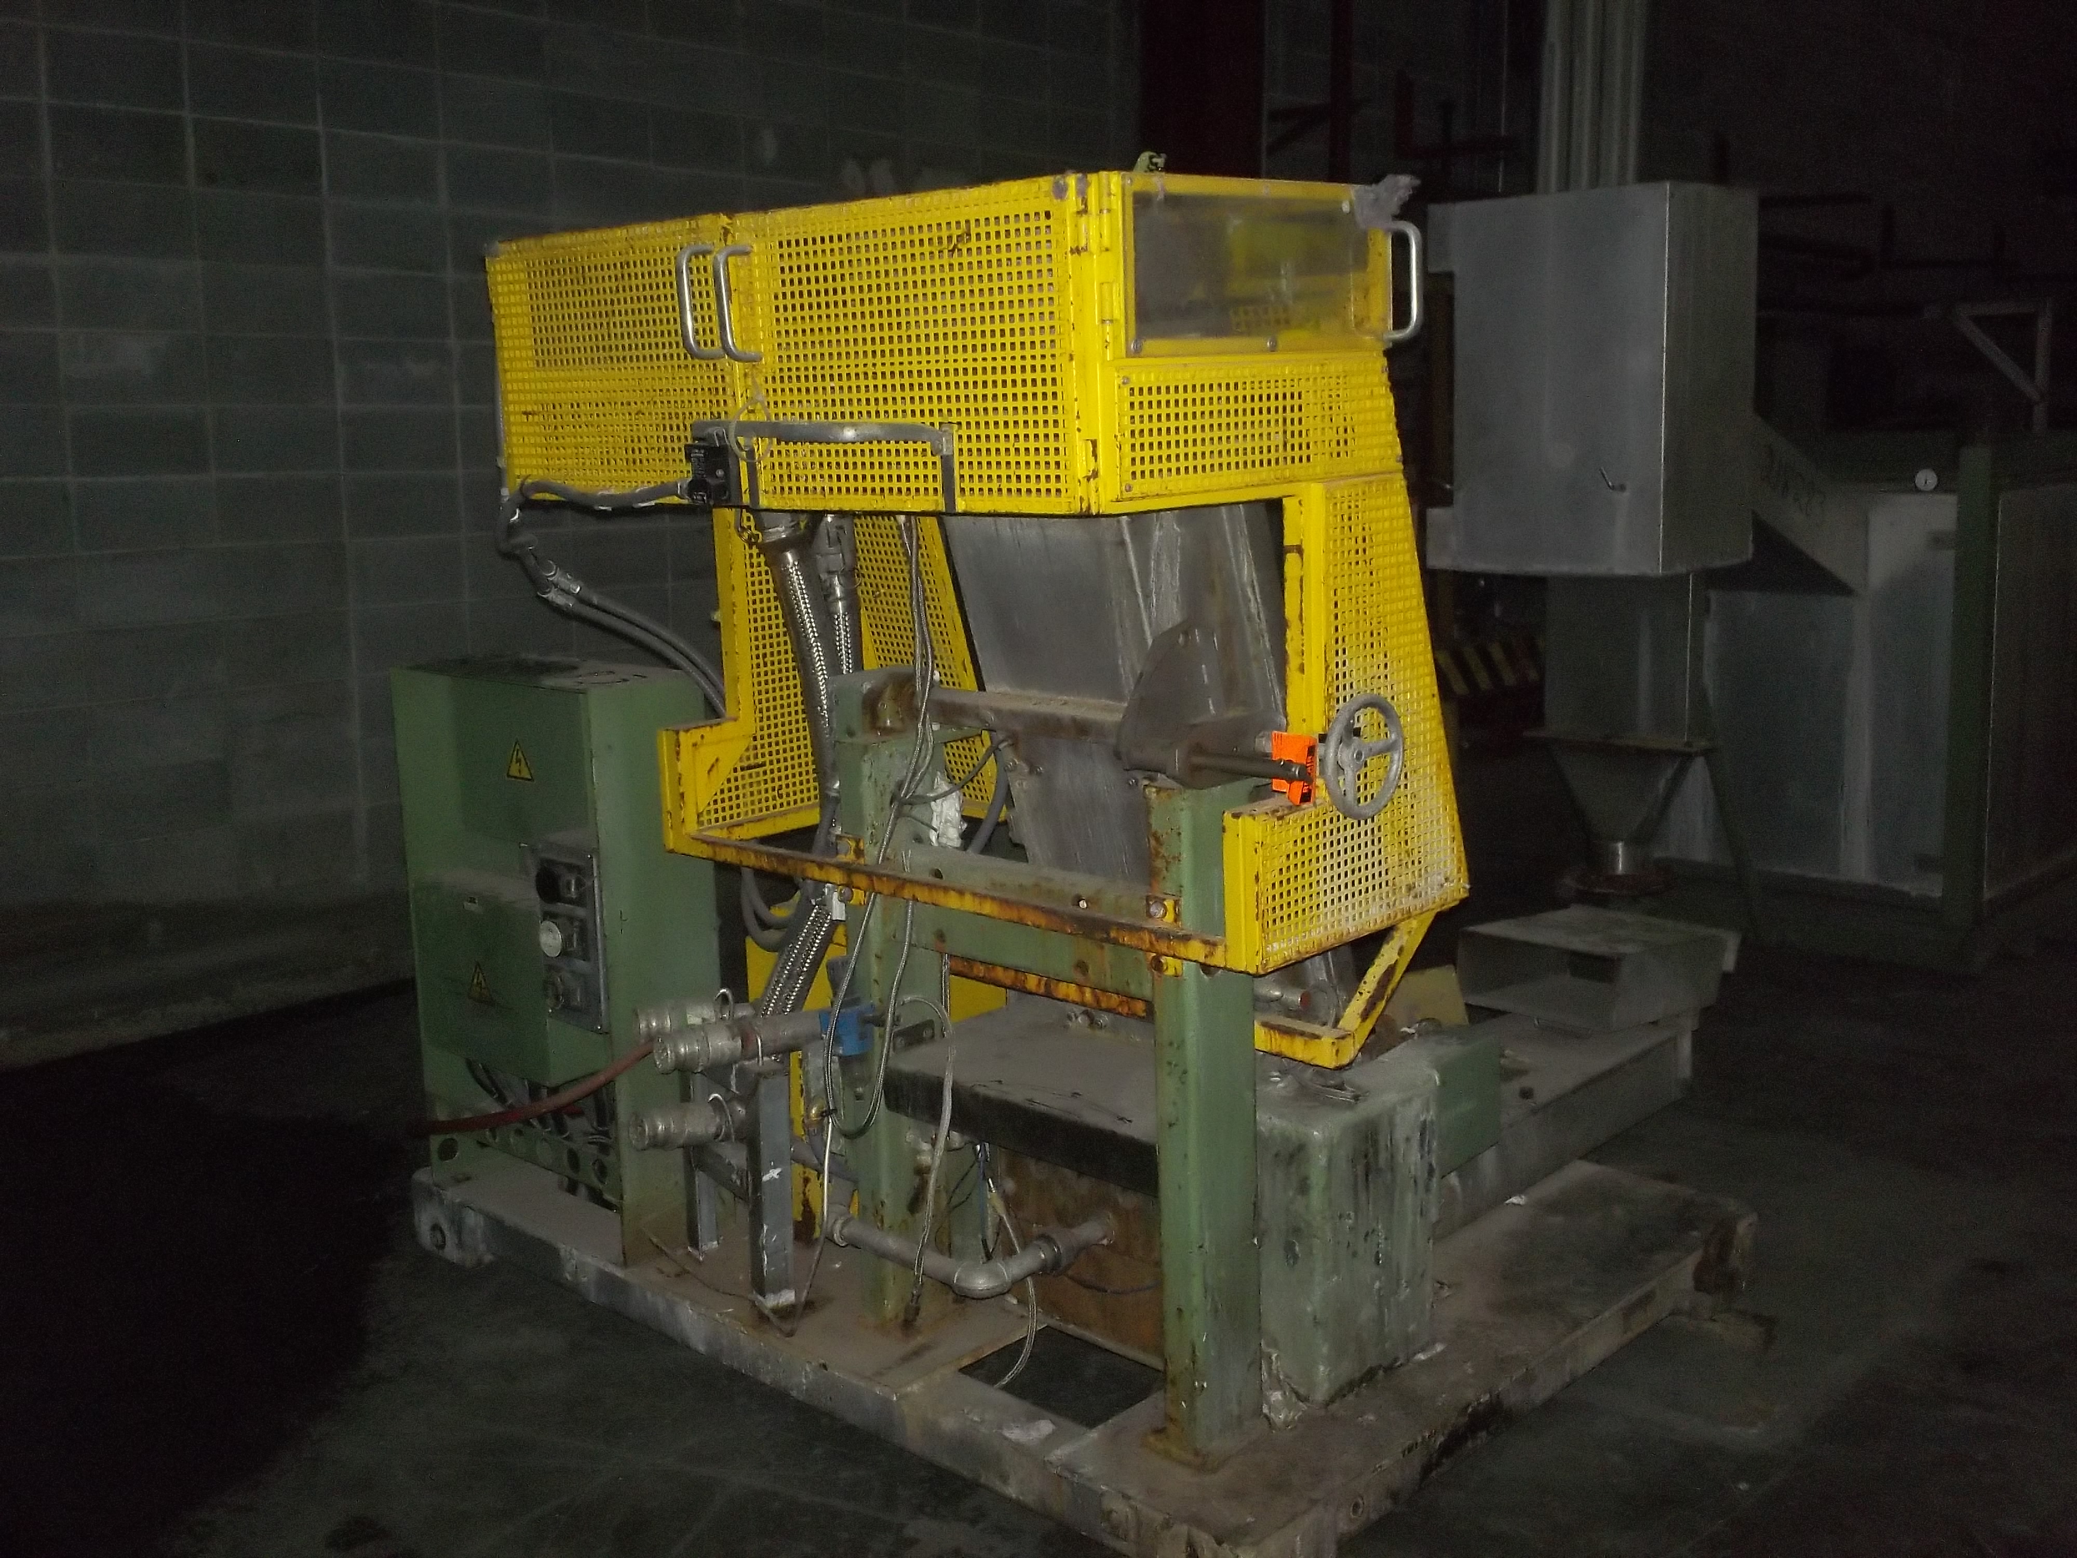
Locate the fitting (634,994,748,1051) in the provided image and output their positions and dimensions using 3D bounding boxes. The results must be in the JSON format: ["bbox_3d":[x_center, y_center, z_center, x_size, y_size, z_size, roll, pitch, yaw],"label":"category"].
[{"bbox_3d":[-0.627,0.438,4.148,0.190,0.080,0.074,-7,10,-34],"label":"fitting"}]

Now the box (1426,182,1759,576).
[{"bbox_3d":[1.852,-1.327,7.662,0.897,1.207,0.578,8,12,44],"label":"box"}]

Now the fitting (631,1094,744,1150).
[{"bbox_3d":[-0.639,0.620,4.126,0.190,0.080,0.074,-7,10,-34],"label":"fitting"}]

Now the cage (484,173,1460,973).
[{"bbox_3d":[-0.132,-0.347,3.797,1.450,1.110,0.845,8,12,44],"label":"cage"}]

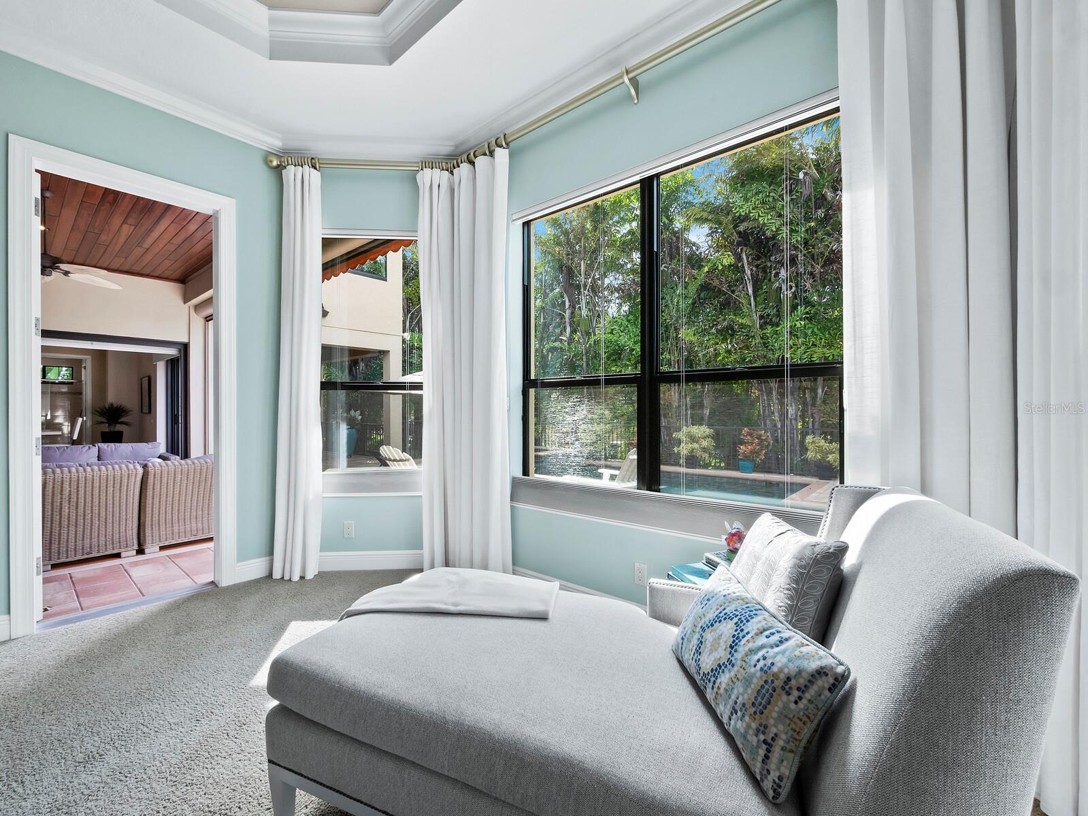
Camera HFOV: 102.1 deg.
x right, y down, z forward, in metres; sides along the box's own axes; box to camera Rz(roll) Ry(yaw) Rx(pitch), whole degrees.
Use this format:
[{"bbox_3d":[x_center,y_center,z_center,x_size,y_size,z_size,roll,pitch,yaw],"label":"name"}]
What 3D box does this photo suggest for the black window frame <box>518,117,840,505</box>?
[{"bbox_3d":[0.581,-0.370,2.391,1.872,1.740,0.140,0,0,39],"label":"black window frame"}]

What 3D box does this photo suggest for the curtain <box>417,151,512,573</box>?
[{"bbox_3d":[-0.527,-0.250,3.019,0.810,2.825,0.219,0,0,28],"label":"curtain"}]

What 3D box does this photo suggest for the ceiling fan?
[{"bbox_3d":[-5.635,-1.944,4.976,1.380,1.056,1.380,0,0,39],"label":"ceiling fan"}]

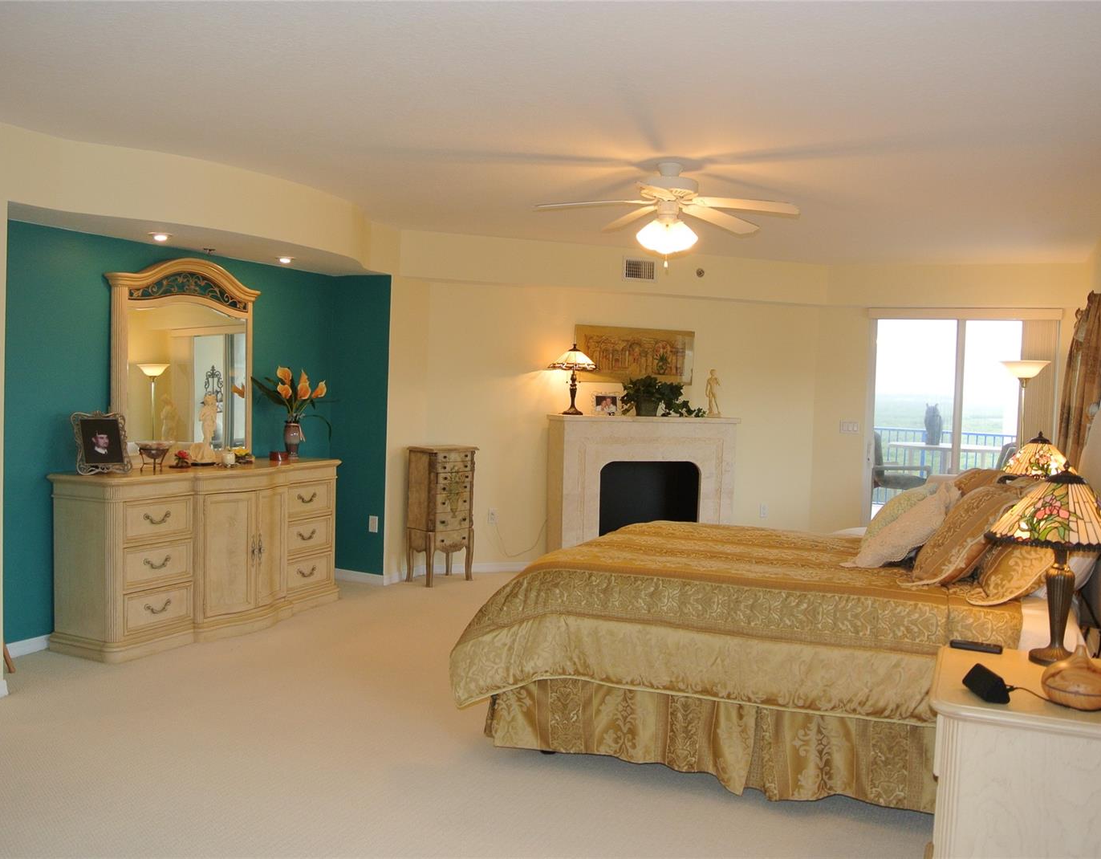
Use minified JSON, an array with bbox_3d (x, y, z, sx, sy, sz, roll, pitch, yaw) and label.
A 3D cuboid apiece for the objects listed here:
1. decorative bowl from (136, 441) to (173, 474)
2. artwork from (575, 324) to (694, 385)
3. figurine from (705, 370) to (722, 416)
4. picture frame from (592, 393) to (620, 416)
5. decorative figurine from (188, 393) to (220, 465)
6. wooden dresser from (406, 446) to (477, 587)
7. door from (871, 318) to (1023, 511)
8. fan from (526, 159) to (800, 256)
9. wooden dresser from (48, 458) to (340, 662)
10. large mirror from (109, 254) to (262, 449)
[{"bbox_3d":[-2.194,0.156,5.325,0.210,0.185,0.210,2,3,0],"label":"decorative bowl"},{"bbox_3d":[0.692,-0.591,7.792,1.067,0.454,0.035,1,3,-21],"label":"artwork"},{"bbox_3d":[1.365,-0.302,8.074,0.135,0.410,0.120,1,3,-19],"label":"figurine"},{"bbox_3d":[0.447,-0.202,7.746,0.240,0.190,0.050,1,3,-19],"label":"picture frame"},{"bbox_3d":[-2.051,-0.003,5.711,0.160,0.429,0.190,3,3,28],"label":"decorative figurine"},{"bbox_3d":[-0.829,0.650,7.313,0.330,1.010,0.460,4,3,43],"label":"wooden dresser"},{"bbox_3d":[3.415,0.145,8.205,1.430,2.180,0.130,3,3,25],"label":"door"},{"bbox_3d":[0.573,-1.064,4.665,1.269,0.425,1.269,2,3,0],"label":"fan"},{"bbox_3d":[-1.956,0.686,5.703,0.573,0.942,1.800,3,3,28],"label":"wooden dresser"},{"bbox_3d":[-2.223,-0.406,5.862,0.110,1.270,1.220,3,3,25],"label":"large mirror"}]

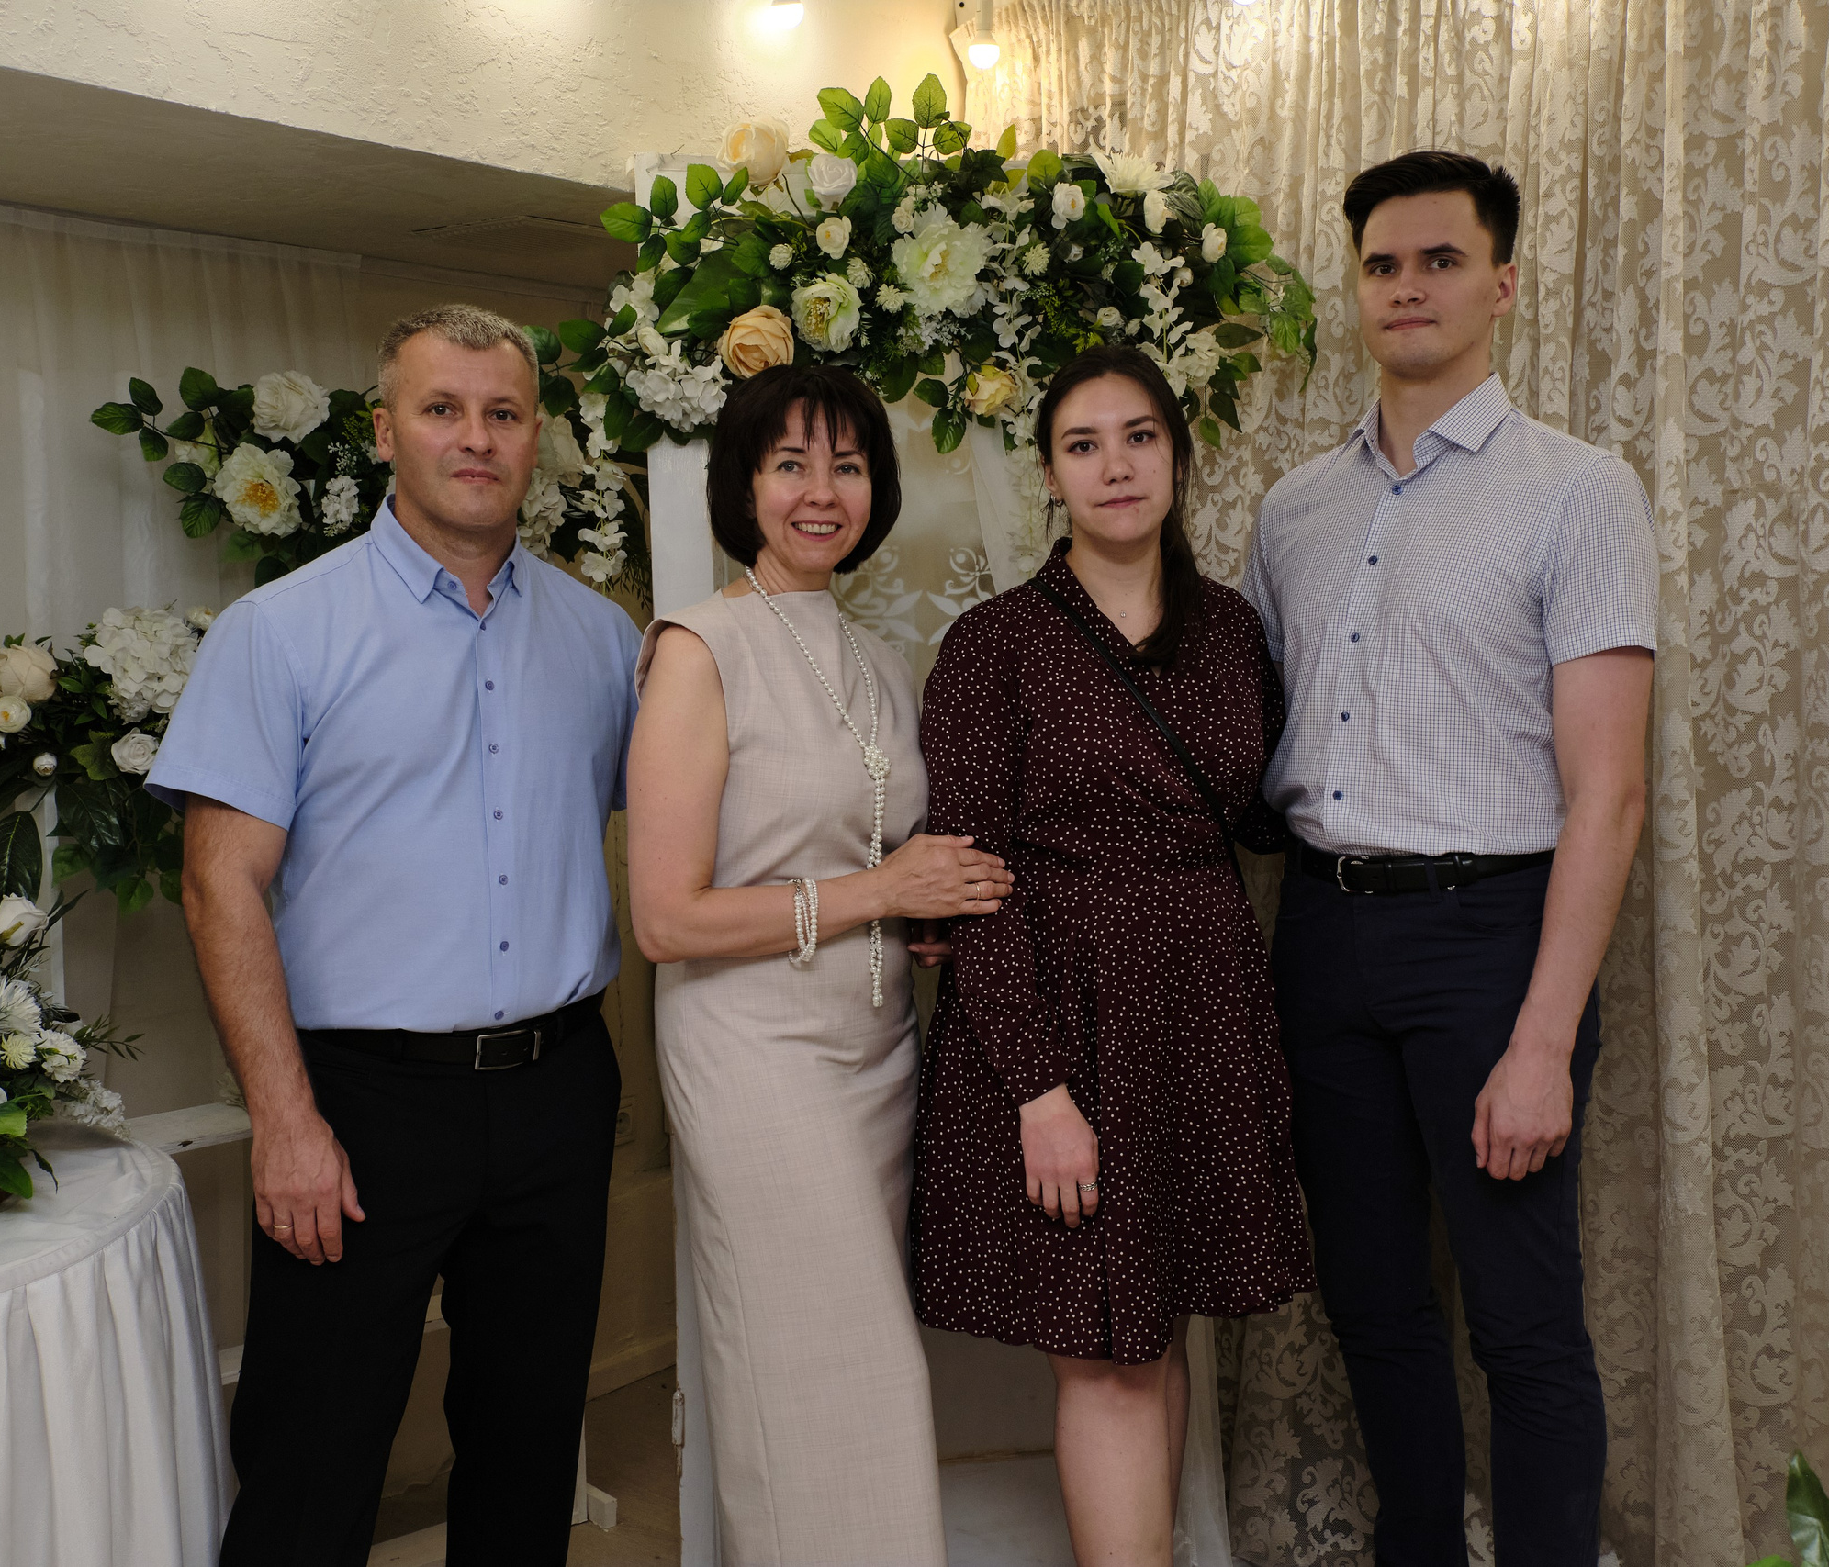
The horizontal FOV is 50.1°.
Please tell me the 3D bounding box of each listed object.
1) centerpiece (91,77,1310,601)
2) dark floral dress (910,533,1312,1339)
[{"bbox_3d":[-0.275,-0.577,2.560,1.550,0.650,0.450,-2,5,-6],"label":"centerpiece"},{"bbox_3d":[0.217,0.174,2.150,0.430,0.885,0.310,-2,5,-11],"label":"dark floral dress"}]

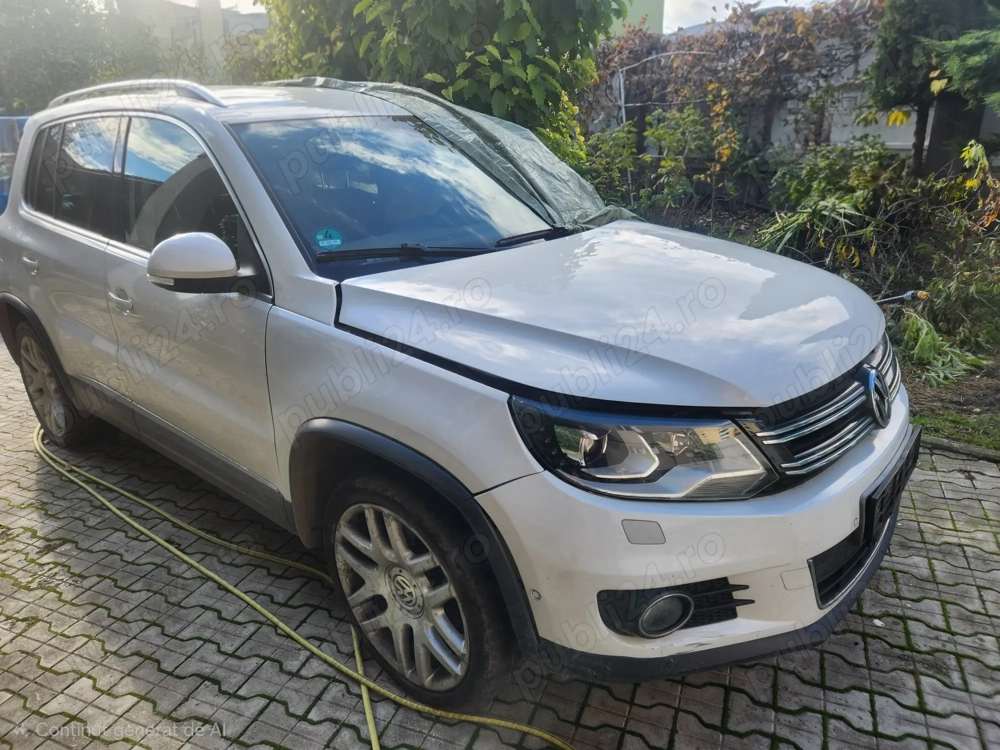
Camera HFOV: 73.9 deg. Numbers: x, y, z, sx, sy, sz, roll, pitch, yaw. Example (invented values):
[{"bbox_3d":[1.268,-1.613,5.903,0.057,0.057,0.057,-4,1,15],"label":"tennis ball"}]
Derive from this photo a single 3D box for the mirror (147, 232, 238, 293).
[{"bbox_3d":[-0.823,-0.300,1.807,0.135,0.170,0.240,14,25,38],"label":"mirror"}]

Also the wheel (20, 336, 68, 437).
[{"bbox_3d":[-2.198,0.041,3.336,0.505,0.505,0.180,14,25,38],"label":"wheel"}]

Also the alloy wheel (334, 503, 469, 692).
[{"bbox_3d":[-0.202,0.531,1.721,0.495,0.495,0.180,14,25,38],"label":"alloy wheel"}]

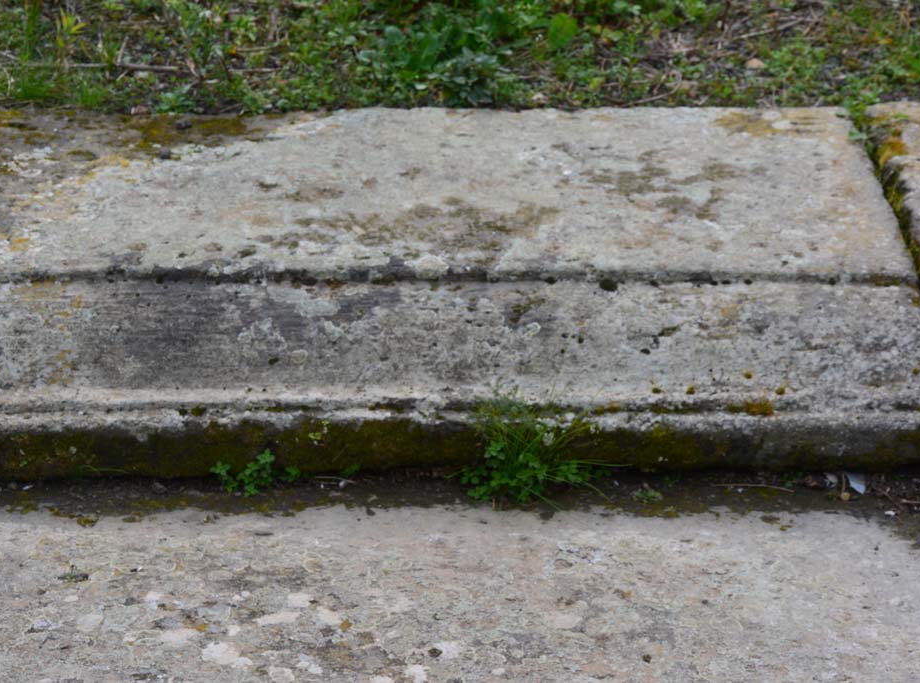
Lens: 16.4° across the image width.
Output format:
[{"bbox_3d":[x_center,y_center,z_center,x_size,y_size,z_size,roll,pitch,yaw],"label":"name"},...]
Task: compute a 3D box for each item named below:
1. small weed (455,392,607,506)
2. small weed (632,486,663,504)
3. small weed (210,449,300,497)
[{"bbox_3d":[0.072,0.103,3.177,0.150,0.100,0.105,0,29,0],"label":"small weed"},{"bbox_3d":[0.187,0.151,3.182,0.030,0.012,0.022,0,29,0],"label":"small weed"},{"bbox_3d":[-0.206,0.126,3.196,0.090,0.042,0.042,0,29,0],"label":"small weed"}]

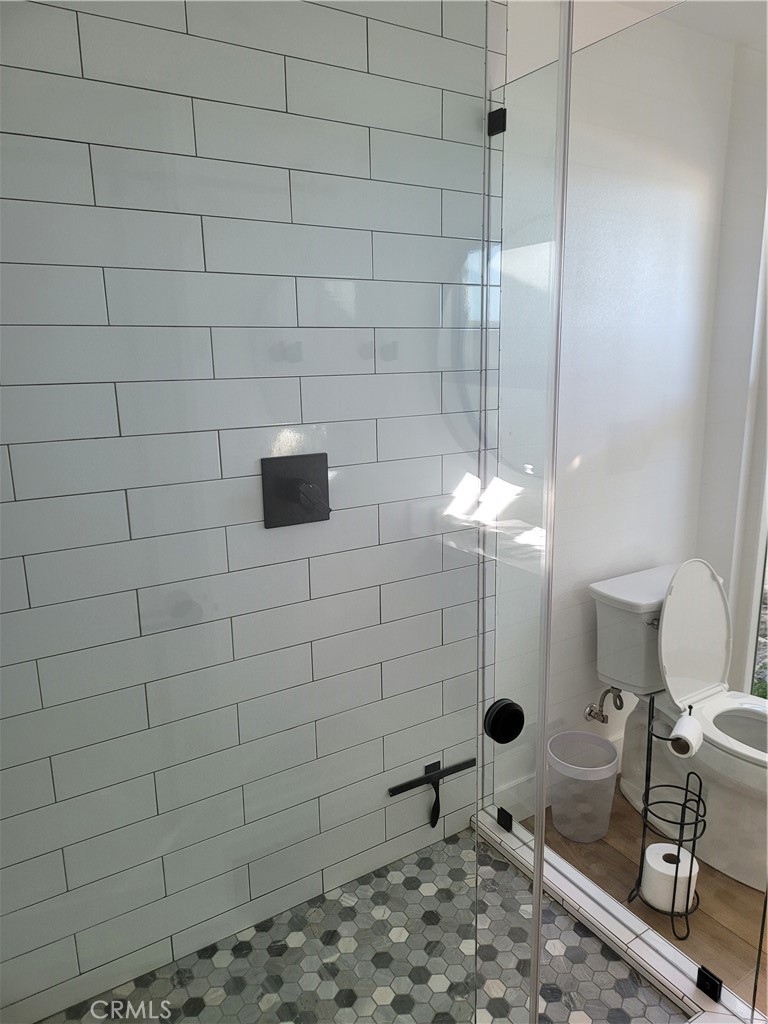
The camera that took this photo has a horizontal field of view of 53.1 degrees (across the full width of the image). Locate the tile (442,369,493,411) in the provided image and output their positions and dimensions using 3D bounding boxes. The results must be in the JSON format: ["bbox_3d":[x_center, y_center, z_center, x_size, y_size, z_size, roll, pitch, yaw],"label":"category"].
[{"bbox_3d":[0.218,-0.308,1.953,0.177,0.102,0.009,-9,15,-32],"label":"tile"}]

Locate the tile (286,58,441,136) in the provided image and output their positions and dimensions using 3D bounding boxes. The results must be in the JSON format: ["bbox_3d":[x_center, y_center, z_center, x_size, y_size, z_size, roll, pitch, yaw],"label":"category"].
[{"bbox_3d":[-0.033,-0.884,1.660,0.392,0.102,0.009,-9,15,-32],"label":"tile"}]

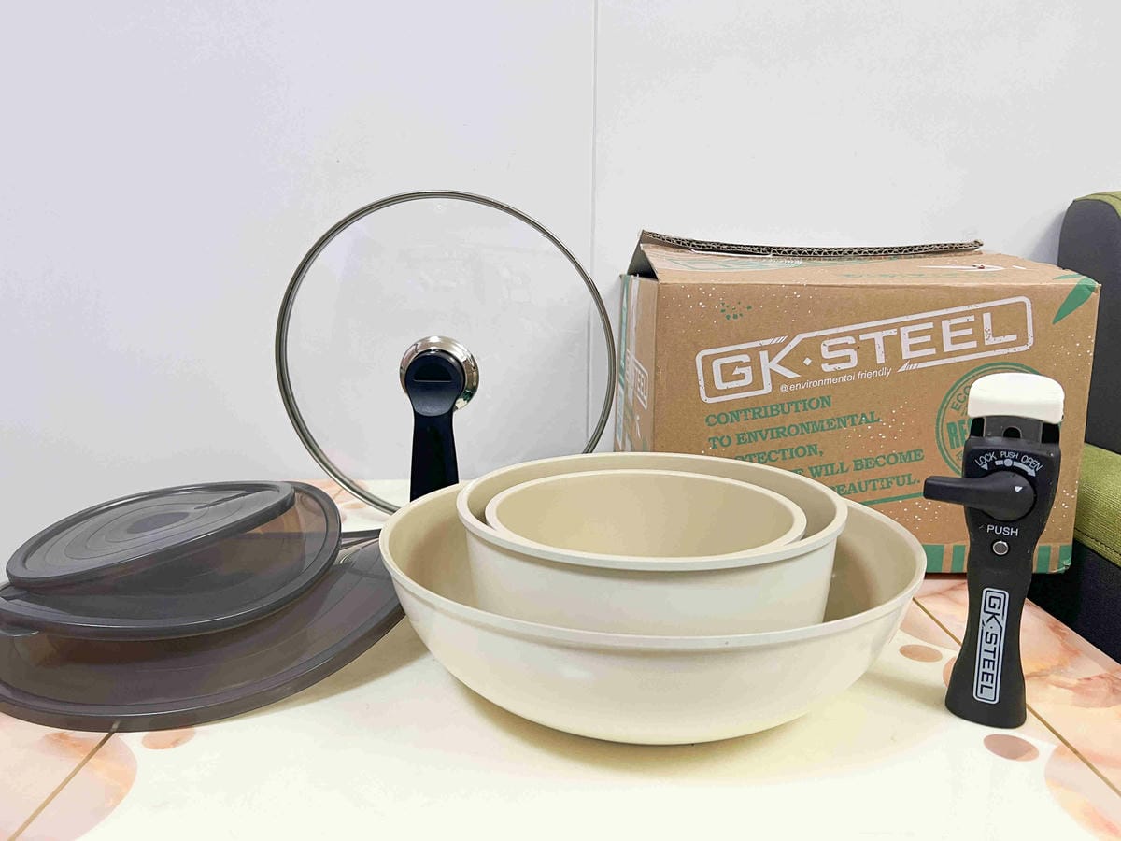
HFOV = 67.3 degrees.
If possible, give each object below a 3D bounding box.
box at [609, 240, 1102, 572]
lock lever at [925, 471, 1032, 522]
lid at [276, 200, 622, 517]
[{"bbox_3d":[0.211,-0.033,0.725,0.299,0.235,0.300,0,11,-1],"label":"box"},{"bbox_3d":[0.192,0.034,0.388,0.046,0.023,0.016,5,12,22],"label":"lock lever"},{"bbox_3d":[-0.091,-0.038,0.663,0.281,0.281,0.092,0,12,-1],"label":"lid"}]

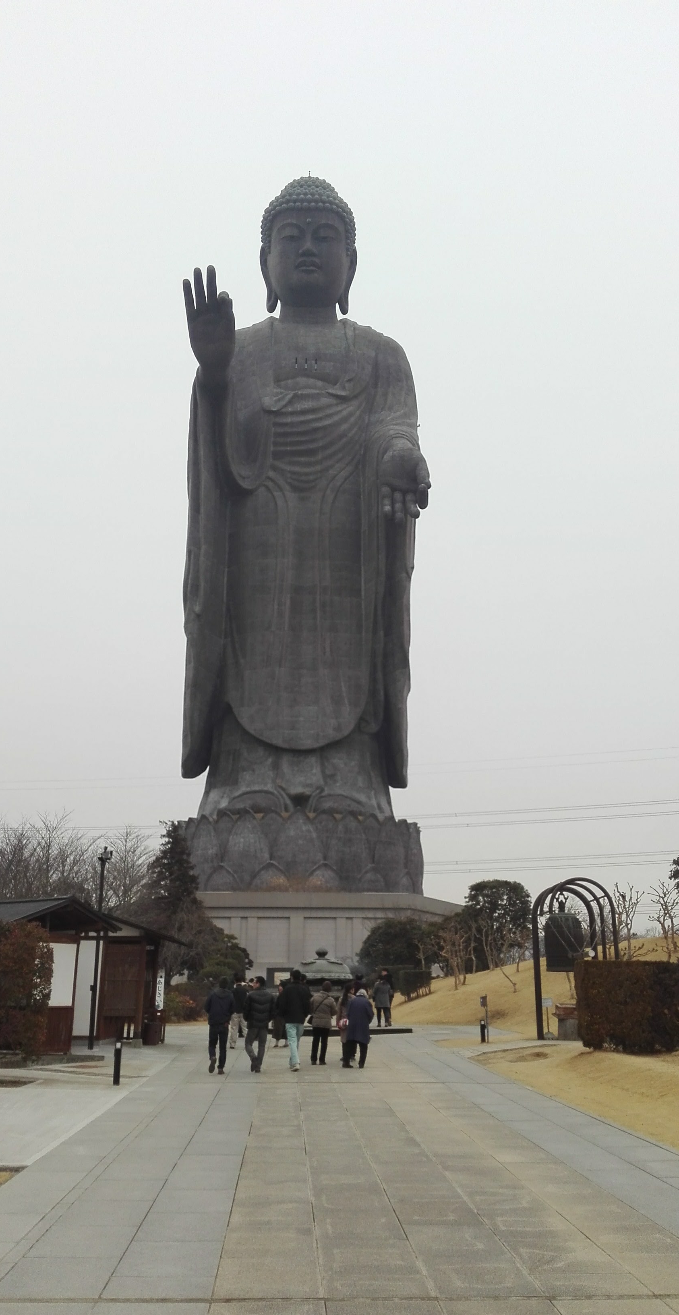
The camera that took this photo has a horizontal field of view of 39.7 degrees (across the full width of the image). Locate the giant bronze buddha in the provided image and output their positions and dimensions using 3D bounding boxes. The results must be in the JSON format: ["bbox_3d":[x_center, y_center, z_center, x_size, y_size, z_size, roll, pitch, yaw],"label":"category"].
[{"bbox_3d":[-5.500,-23.324,127.454,32.000,110.000,30.000,1,-19,-3],"label":"giant bronze buddha"}]

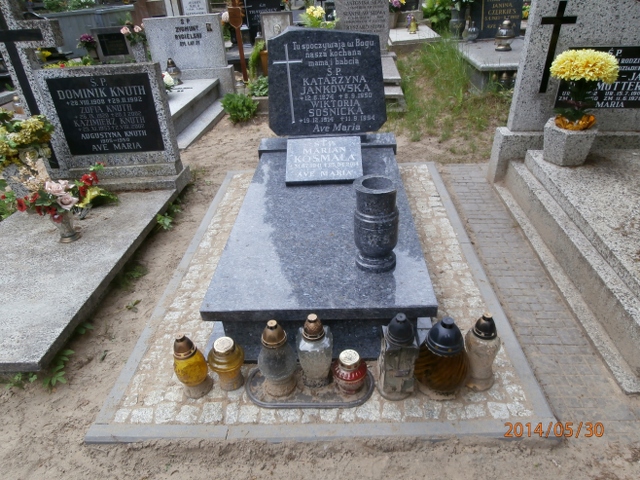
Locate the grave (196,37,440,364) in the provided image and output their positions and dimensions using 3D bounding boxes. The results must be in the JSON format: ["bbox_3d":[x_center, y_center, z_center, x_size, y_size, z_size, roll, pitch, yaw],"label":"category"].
[{"bbox_3d":[0.006,-0.353,1.974,0.808,0.938,1.561,-2,31,4],"label":"grave"}]

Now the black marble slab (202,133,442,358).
[{"bbox_3d":[0.032,-0.080,2.175,0.800,0.347,1.540,-2,32,4],"label":"black marble slab"}]

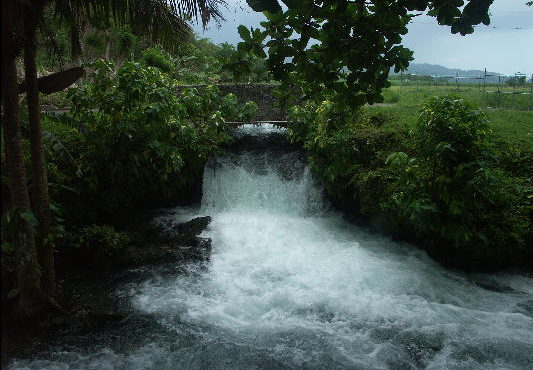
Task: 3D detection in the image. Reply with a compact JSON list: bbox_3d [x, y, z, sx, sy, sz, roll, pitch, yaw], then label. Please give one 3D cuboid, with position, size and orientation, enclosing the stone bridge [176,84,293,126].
[{"bbox_3d":[-1.070,-2.830,15.160,4.200,1.450,1.900,0,13,0],"label":"stone bridge"}]

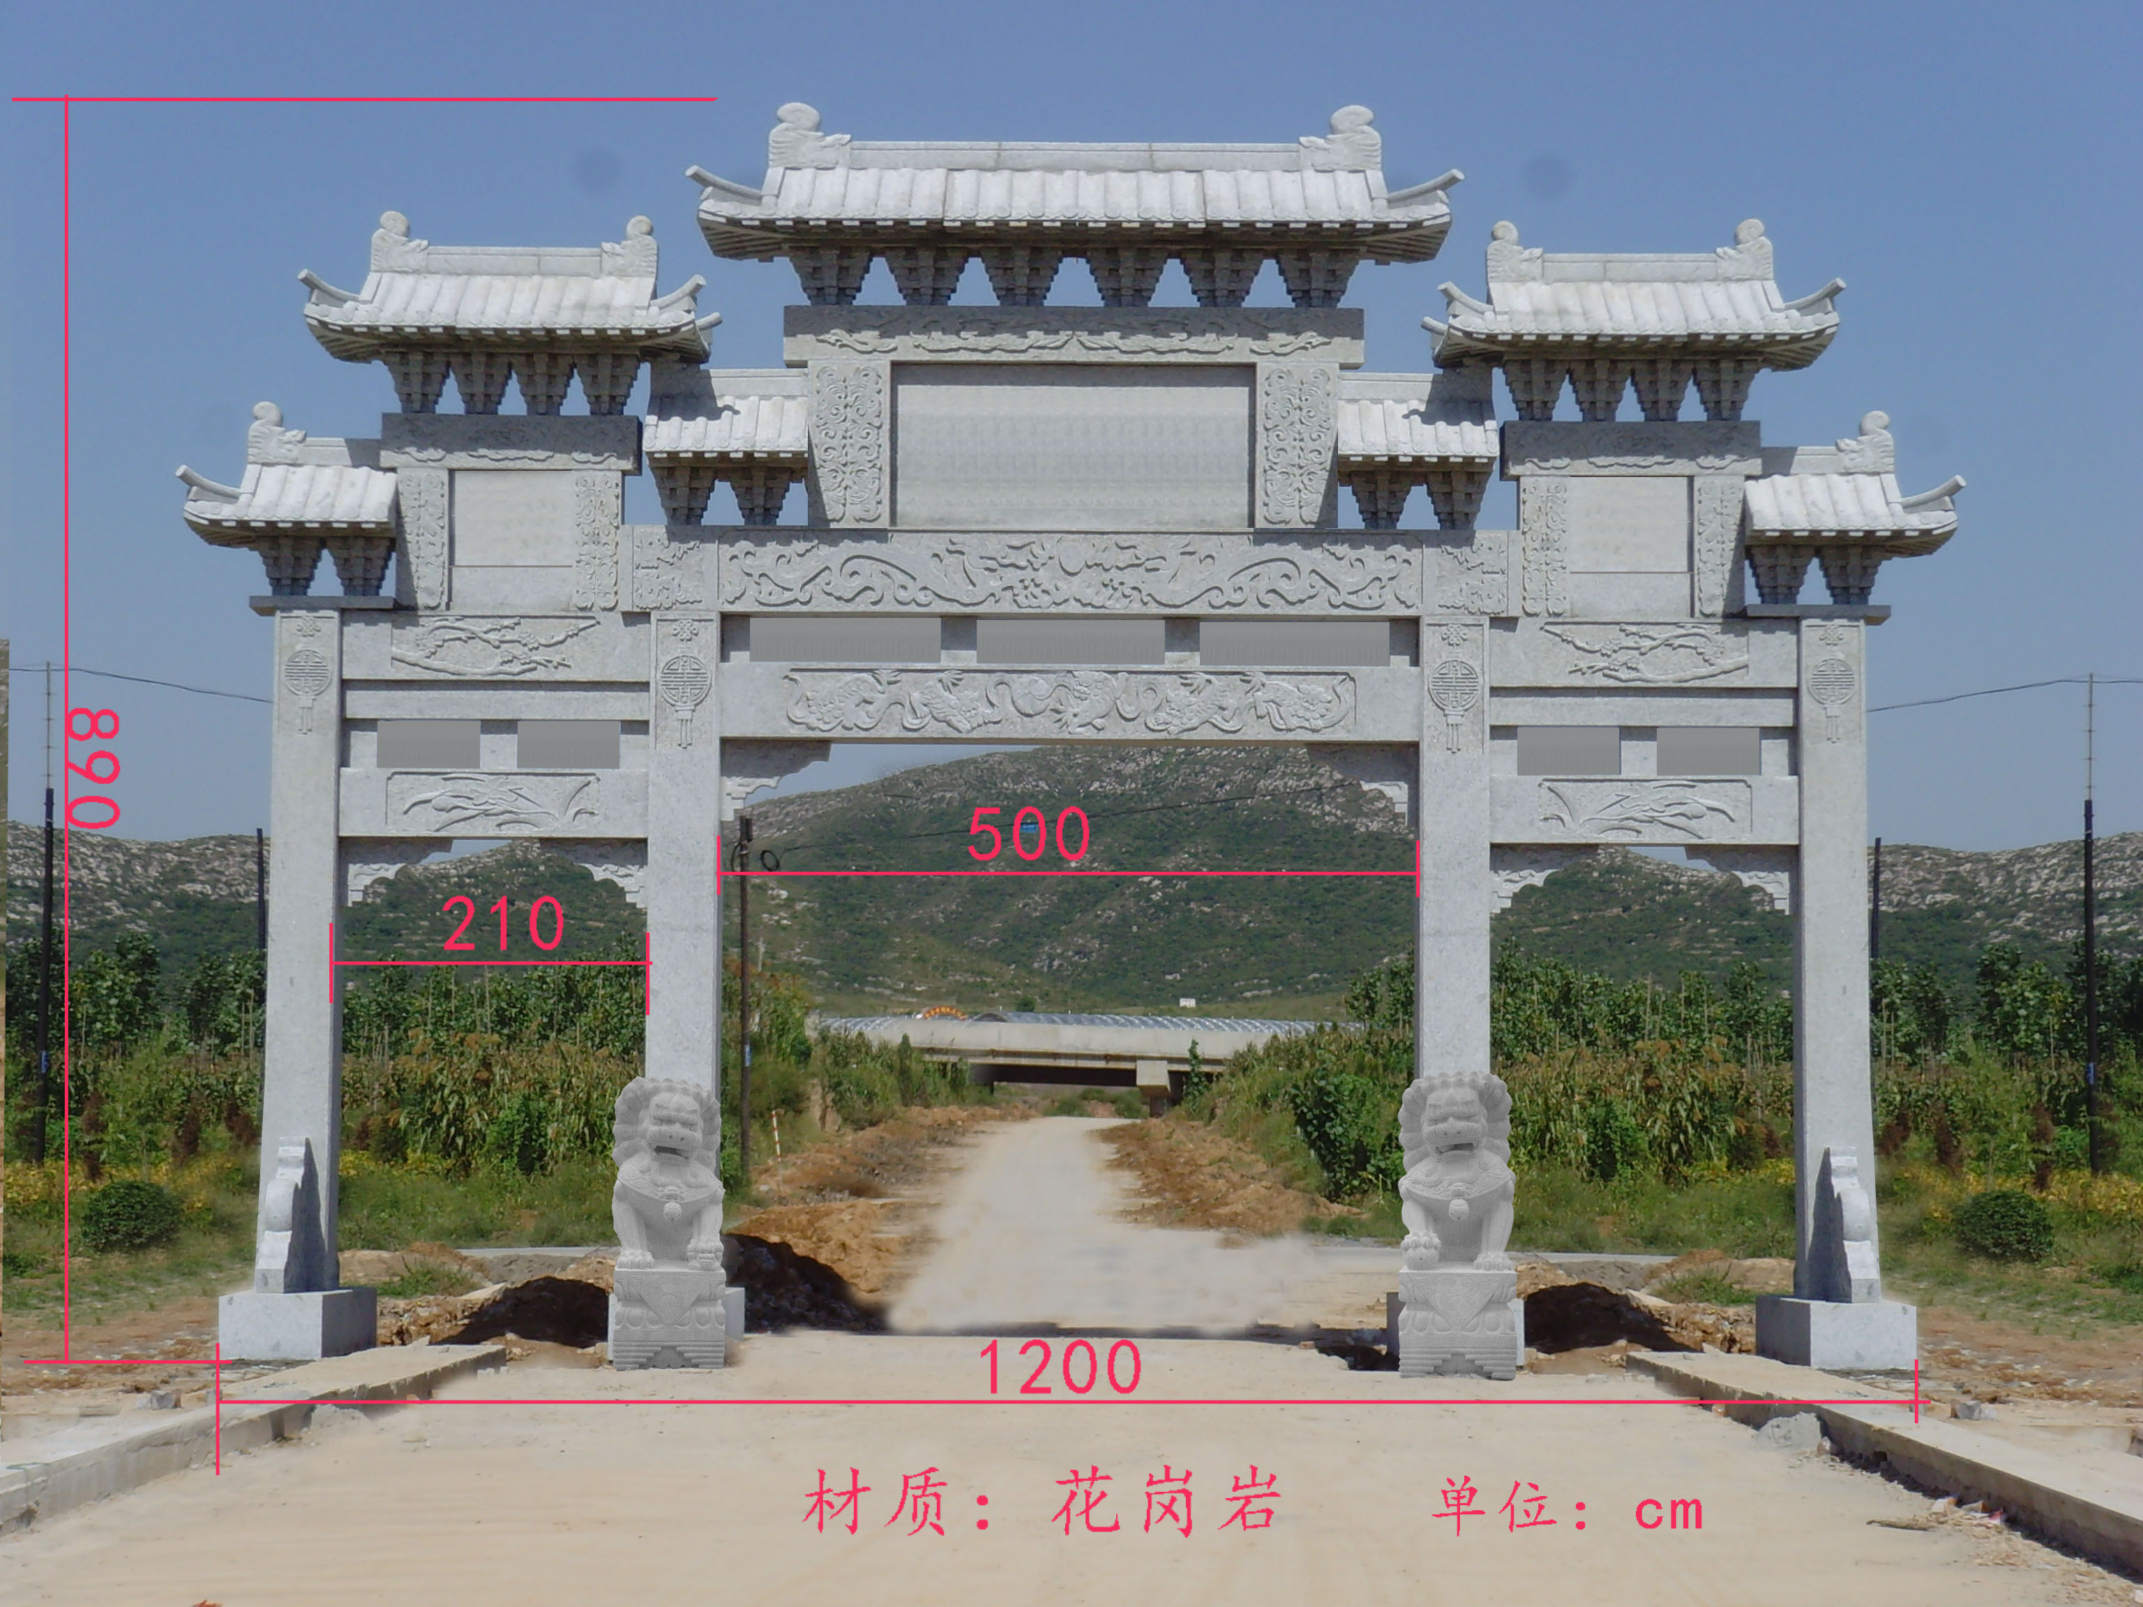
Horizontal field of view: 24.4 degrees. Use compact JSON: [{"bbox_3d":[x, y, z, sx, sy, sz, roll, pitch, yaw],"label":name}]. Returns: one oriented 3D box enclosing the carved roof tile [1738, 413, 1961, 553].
[{"bbox_3d":[5.549,-2.298,35.852,1.557,1.050,1.500,0,-4,0],"label":"carved roof tile"}]

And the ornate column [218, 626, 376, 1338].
[{"bbox_3d":[-5.547,1.279,35.596,0.714,5.309,2.500,0,-4,0],"label":"ornate column"}]

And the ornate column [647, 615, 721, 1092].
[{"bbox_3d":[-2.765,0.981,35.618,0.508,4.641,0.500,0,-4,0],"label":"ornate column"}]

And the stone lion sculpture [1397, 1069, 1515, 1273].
[{"bbox_3d":[2.572,2.446,33.051,0.776,1.327,0.880,0,-4,0],"label":"stone lion sculpture"}]

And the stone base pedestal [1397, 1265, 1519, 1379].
[{"bbox_3d":[2.538,3.449,32.957,0.791,0.716,0.920,0,-4,0],"label":"stone base pedestal"}]

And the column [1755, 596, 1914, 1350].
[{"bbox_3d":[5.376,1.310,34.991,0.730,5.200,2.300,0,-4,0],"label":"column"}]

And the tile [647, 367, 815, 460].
[{"bbox_3d":[-2.457,-2.779,35.882,1.181,0.769,1.400,0,-4,0],"label":"tile"}]

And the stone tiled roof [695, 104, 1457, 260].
[{"bbox_3d":[0.030,-4.516,36.005,5.473,1.145,1.700,0,-4,0],"label":"stone tiled roof"}]

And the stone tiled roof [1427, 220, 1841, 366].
[{"bbox_3d":[4.069,-3.708,35.950,2.843,1.068,1.600,0,-4,0],"label":"stone tiled roof"}]

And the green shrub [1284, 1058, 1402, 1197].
[{"bbox_3d":[4.010,4.735,71.846,1.750,2.000,1.700,0,-4,0],"label":"green shrub"}]

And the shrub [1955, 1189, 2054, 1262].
[{"bbox_3d":[10.325,4.675,54.815,1.070,0.800,1.070,0,-4,0],"label":"shrub"}]

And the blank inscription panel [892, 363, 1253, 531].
[{"bbox_3d":[0.006,-2.552,35.663,2.599,1.211,0.150,0,-4,0],"label":"blank inscription panel"}]

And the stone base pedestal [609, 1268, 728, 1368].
[{"bbox_3d":[-2.688,3.475,33.556,0.766,0.668,0.920,0,-4,0],"label":"stone base pedestal"}]

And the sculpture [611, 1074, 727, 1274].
[{"bbox_3d":[-2.741,2.508,33.648,0.762,1.294,0.880,0,-4,0],"label":"sculpture"}]

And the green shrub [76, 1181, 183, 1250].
[{"bbox_3d":[-10.429,4.555,54.896,1.169,0.775,1.150,0,-4,0],"label":"green shrub"}]

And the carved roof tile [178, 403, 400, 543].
[{"bbox_3d":[-5.537,-2.369,35.228,1.500,0.950,1.400,0,-4,0],"label":"carved roof tile"}]

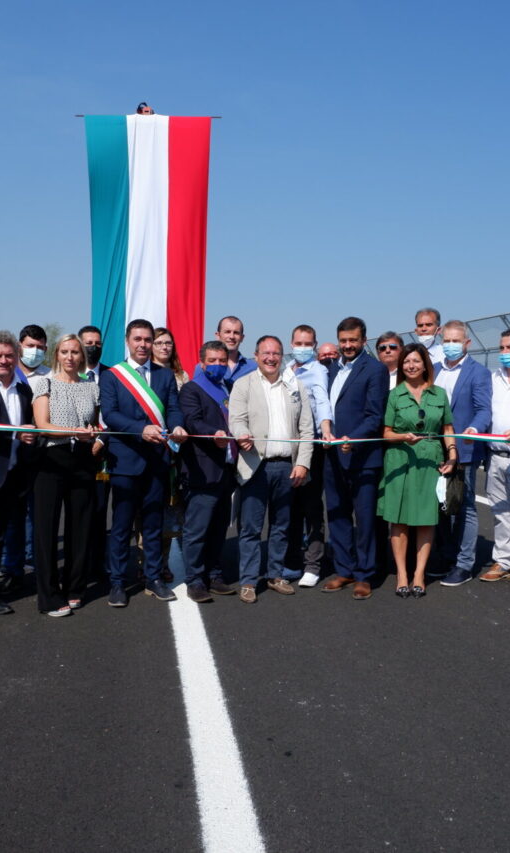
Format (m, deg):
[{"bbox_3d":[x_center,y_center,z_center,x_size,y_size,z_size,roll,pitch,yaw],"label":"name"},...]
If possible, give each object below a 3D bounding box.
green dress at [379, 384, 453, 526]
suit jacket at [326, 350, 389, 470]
[{"bbox_3d":[1.071,0.192,5.420,0.480,0.940,0.340,1,3,5],"label":"green dress"},{"bbox_3d":[0.680,-0.094,5.403,0.510,0.800,0.370,2,4,37],"label":"suit jacket"}]

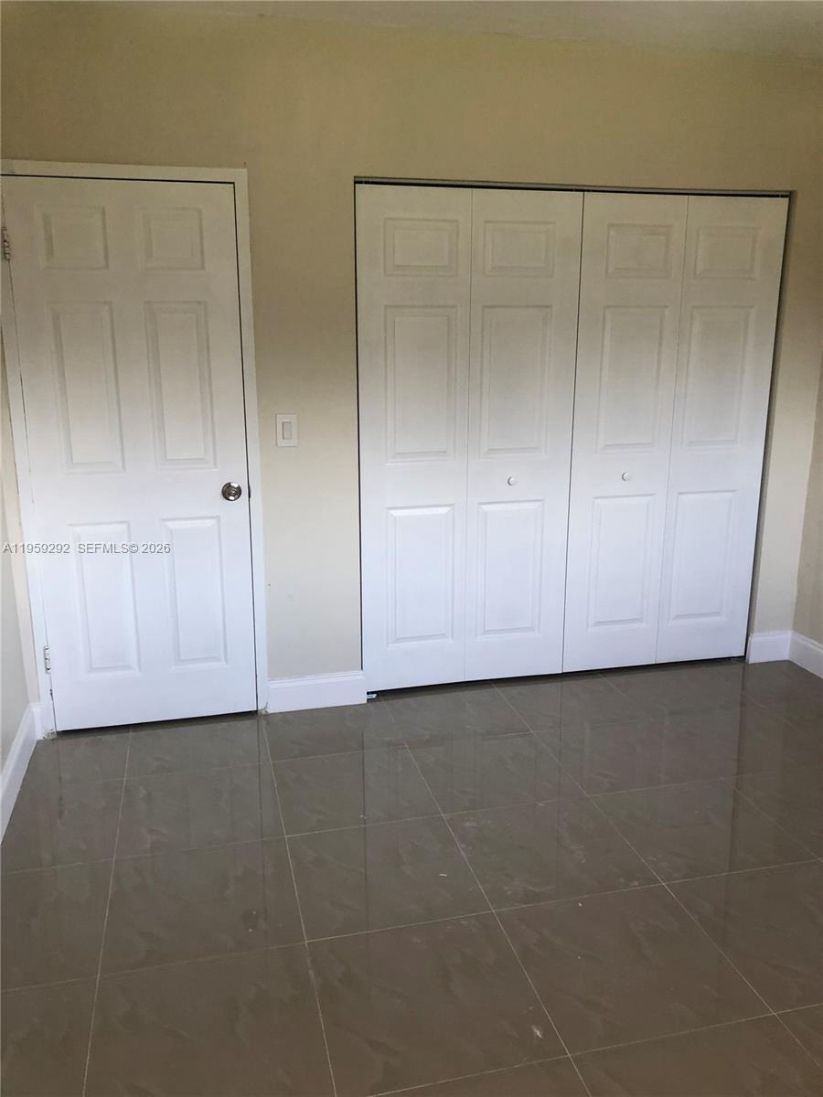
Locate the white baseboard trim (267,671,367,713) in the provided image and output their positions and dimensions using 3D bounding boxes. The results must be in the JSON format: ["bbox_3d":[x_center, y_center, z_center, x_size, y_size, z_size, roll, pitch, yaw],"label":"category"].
[{"bbox_3d":[-0.392,0.599,3.703,0.410,0.140,0.016,-3,14,-13],"label":"white baseboard trim"}]

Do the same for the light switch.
[{"bbox_3d":[-0.479,-0.456,3.428,0.074,0.121,0.011,-3,14,-13],"label":"light switch"}]

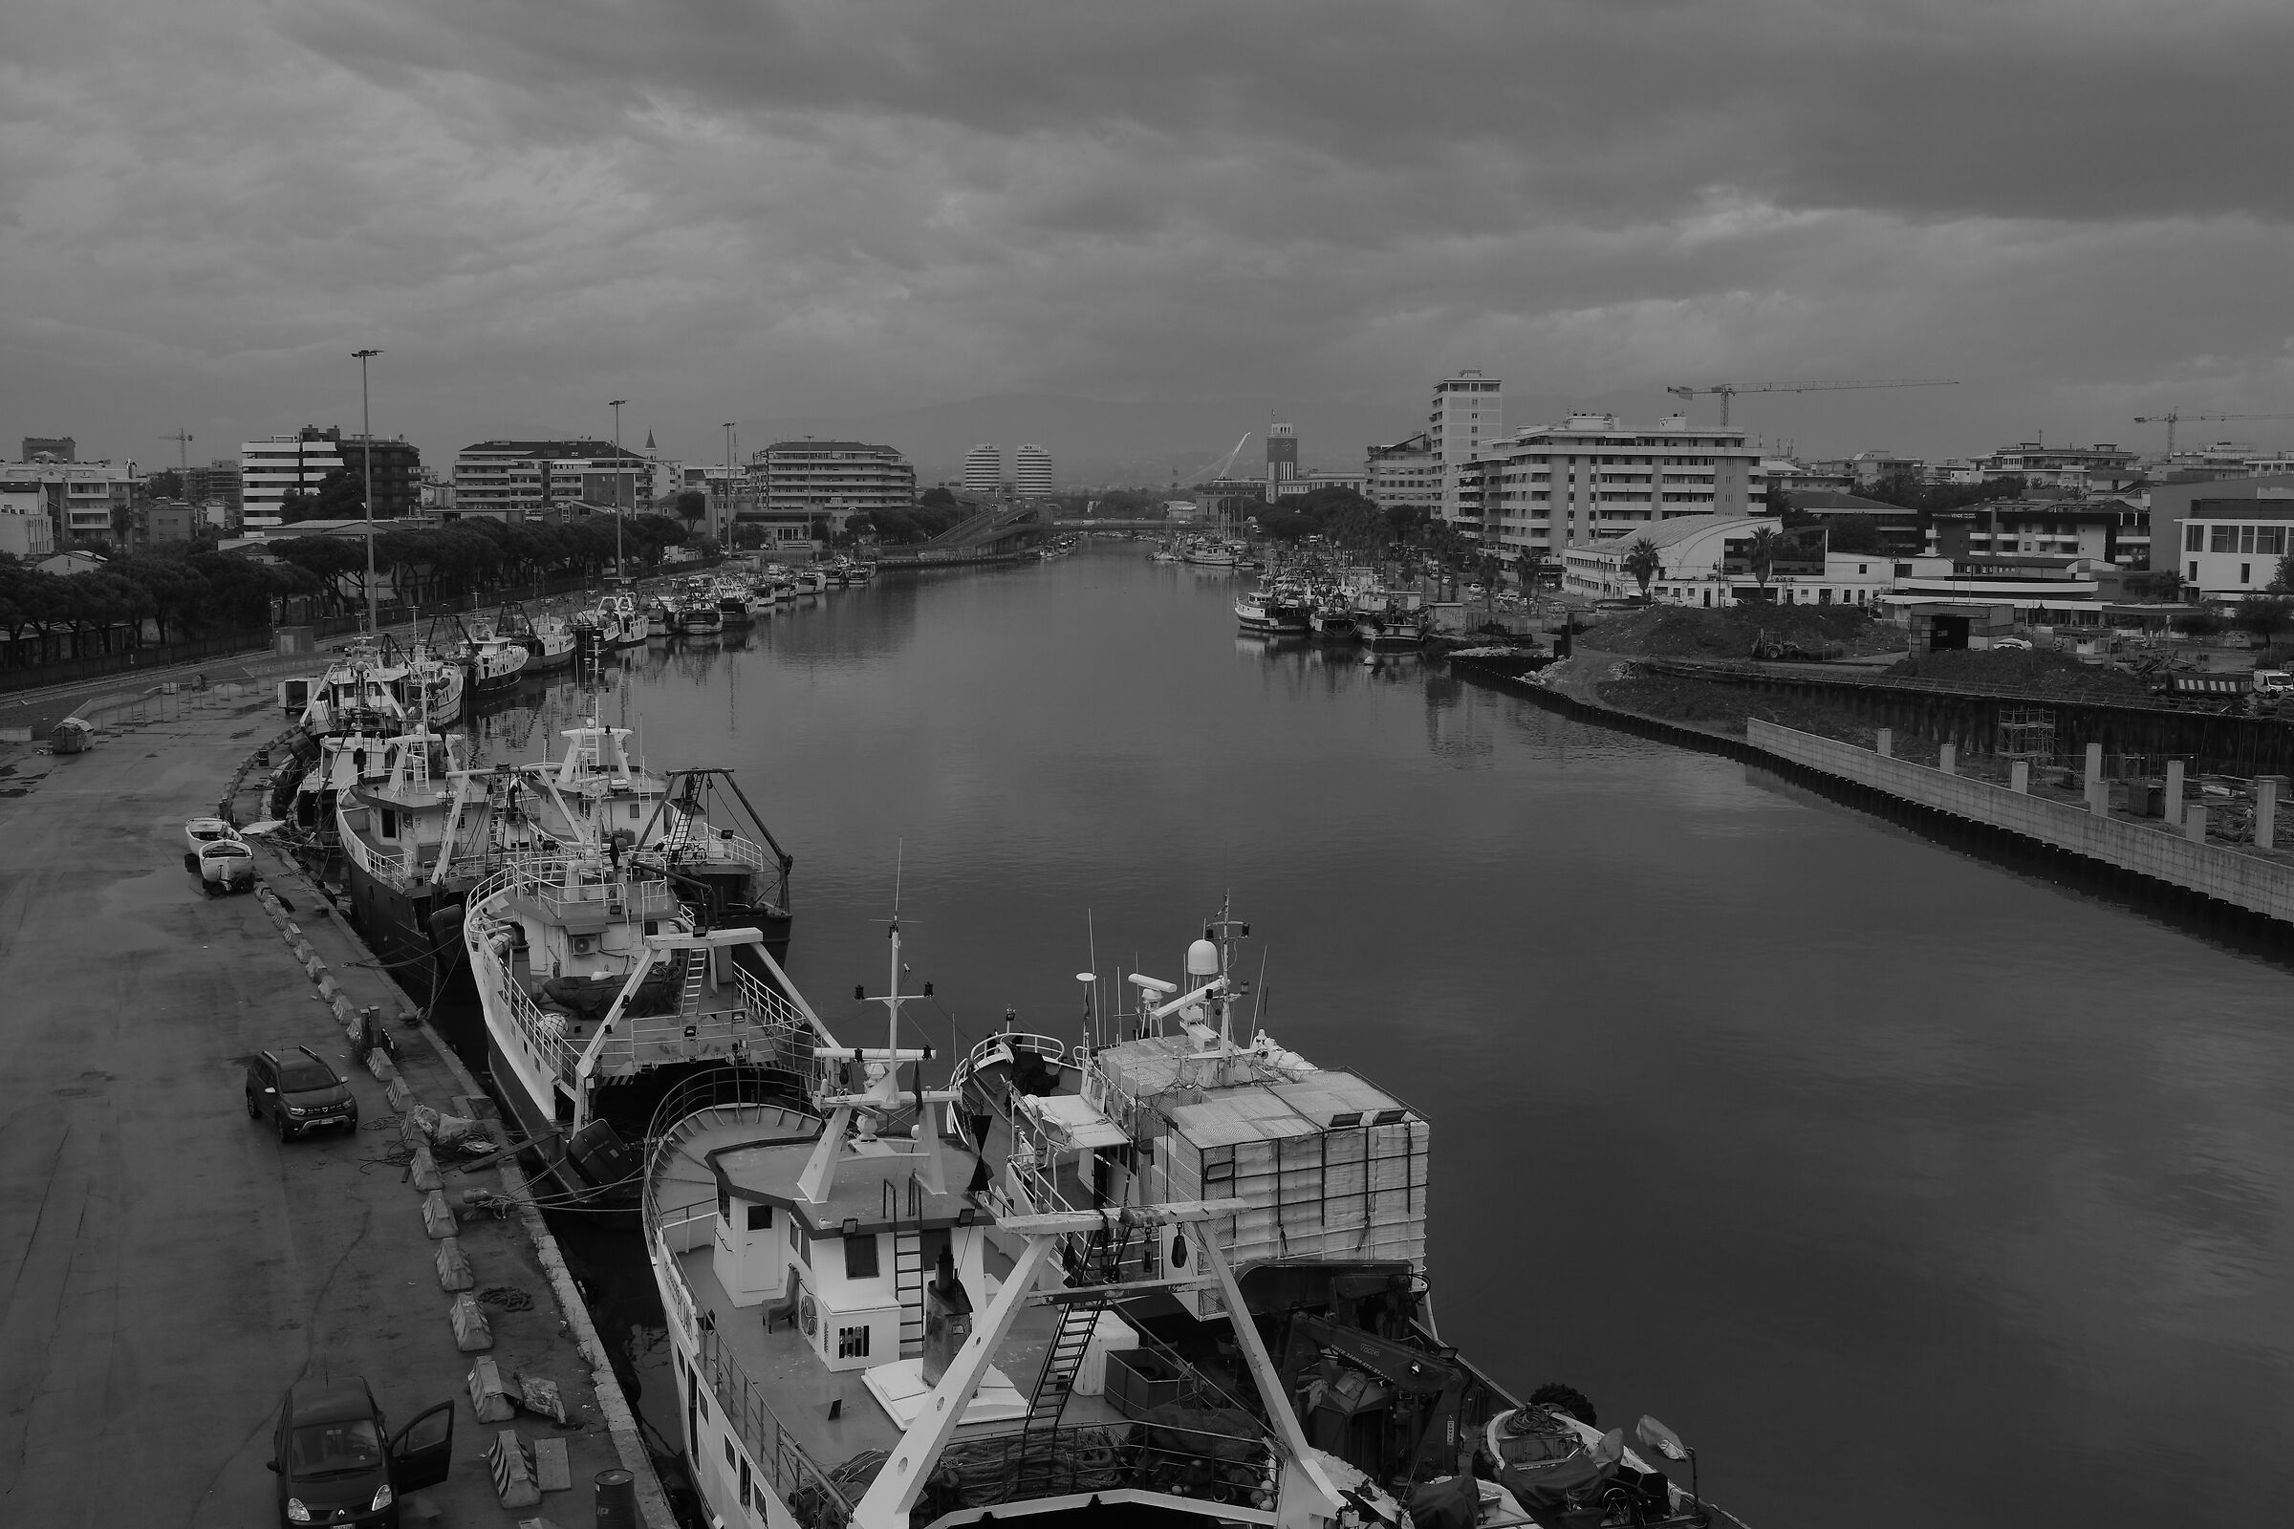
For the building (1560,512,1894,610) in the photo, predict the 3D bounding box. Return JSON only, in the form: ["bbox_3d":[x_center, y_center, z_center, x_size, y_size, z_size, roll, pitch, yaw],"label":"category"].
[{"bbox_3d":[88.030,-31.790,342.650,39.500,13.600,42.000,1,7,2],"label":"building"}]

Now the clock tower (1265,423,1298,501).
[{"bbox_3d":[56.950,-122.010,942.150,10.000,42.500,10.000,-3,8,-20],"label":"clock tower"}]

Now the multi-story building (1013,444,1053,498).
[{"bbox_3d":[-78.966,-201.955,1572.095,25.000,46.800,25.000,0,7,0],"label":"multi-story building"}]

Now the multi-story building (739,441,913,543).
[{"bbox_3d":[-93.060,-79.100,652.220,44.000,28.800,20.000,-3,8,-22],"label":"multi-story building"}]

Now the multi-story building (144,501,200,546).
[{"bbox_3d":[-215.770,-51.160,493.460,9.800,12.500,9.000,0,7,0],"label":"multi-story building"}]

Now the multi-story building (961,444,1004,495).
[{"bbox_3d":[-115.990,-202.630,1577.050,24.500,46.000,22.000,0,7,0],"label":"multi-story building"}]

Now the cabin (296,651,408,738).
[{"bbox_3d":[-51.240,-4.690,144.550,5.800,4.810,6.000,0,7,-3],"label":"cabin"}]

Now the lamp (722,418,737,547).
[{"bbox_3d":[-96.250,-63.200,515.100,2.900,31.030,2.400,1,7,2],"label":"lamp"}]

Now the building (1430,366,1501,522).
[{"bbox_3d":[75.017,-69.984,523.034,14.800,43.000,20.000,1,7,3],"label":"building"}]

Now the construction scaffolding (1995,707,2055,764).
[{"bbox_3d":[63.715,-2.142,161.467,1.600,4.000,3.600,-7,10,-45],"label":"construction scaffolding"}]

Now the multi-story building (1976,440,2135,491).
[{"bbox_3d":[199.120,-56.210,489.580,31.840,28.500,16.000,1,7,2],"label":"multi-story building"}]

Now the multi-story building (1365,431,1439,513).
[{"bbox_3d":[67.990,-69.240,574.770,19.000,31.460,26.000,1,7,2],"label":"multi-story building"}]

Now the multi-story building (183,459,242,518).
[{"bbox_3d":[-482.660,-140.700,1151.440,29.000,28.000,16.000,0,7,0],"label":"multi-story building"}]

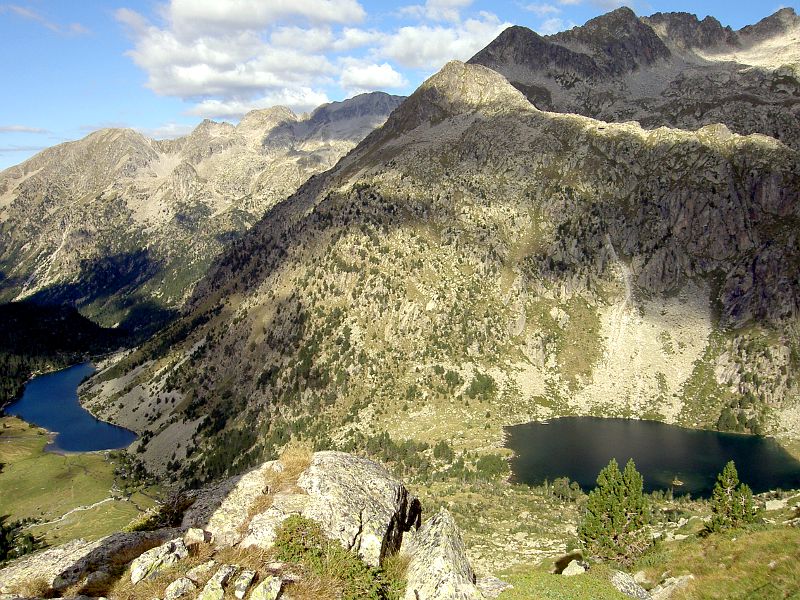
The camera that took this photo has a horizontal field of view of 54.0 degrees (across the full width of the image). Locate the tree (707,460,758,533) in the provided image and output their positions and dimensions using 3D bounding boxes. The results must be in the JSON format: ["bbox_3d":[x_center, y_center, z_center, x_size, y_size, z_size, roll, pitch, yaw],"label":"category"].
[{"bbox_3d":[16.291,9.494,38.207,2.480,3.550,2.400,0,9,0],"label":"tree"}]

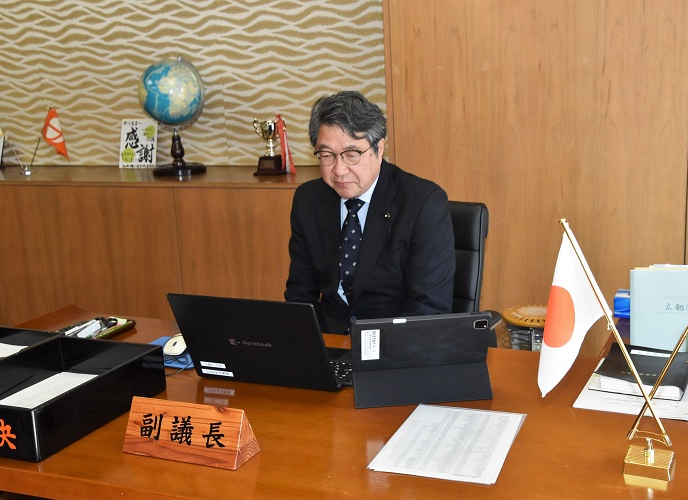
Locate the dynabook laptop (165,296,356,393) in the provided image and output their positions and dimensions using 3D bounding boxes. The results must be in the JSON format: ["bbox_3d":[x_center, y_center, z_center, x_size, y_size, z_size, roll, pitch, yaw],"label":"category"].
[{"bbox_3d":[-0.146,0.173,1.903,0.332,0.226,0.315,2,13,22],"label":"dynabook laptop"}]

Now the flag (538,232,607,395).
[{"bbox_3d":[0.373,0.103,1.420,0.114,0.272,0.055,1,13,17],"label":"flag"}]

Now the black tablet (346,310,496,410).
[{"bbox_3d":[0.154,0.209,1.780,0.280,0.182,0.125,-3,12,-3],"label":"black tablet"}]

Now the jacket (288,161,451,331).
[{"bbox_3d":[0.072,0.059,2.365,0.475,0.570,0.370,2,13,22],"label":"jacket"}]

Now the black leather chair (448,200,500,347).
[{"bbox_3d":[0.128,0.377,2.615,0.600,0.970,0.640,2,13,22],"label":"black leather chair"}]

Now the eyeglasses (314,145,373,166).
[{"bbox_3d":[0.015,-0.267,2.297,0.142,0.046,0.140,3,22,25],"label":"eyeglasses"}]

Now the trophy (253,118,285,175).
[{"bbox_3d":[-0.299,-0.416,3.528,0.137,0.230,0.115,-1,12,8],"label":"trophy"}]

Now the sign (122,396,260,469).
[{"bbox_3d":[-0.277,0.319,1.570,0.235,0.091,0.089,3,13,24],"label":"sign"}]

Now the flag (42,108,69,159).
[{"bbox_3d":[-1.289,-0.521,3.903,0.120,0.232,0.045,0,12,12],"label":"flag"}]

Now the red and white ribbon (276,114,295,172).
[{"bbox_3d":[-0.235,-0.424,3.507,0.062,0.236,0.040,2,13,22],"label":"red and white ribbon"}]

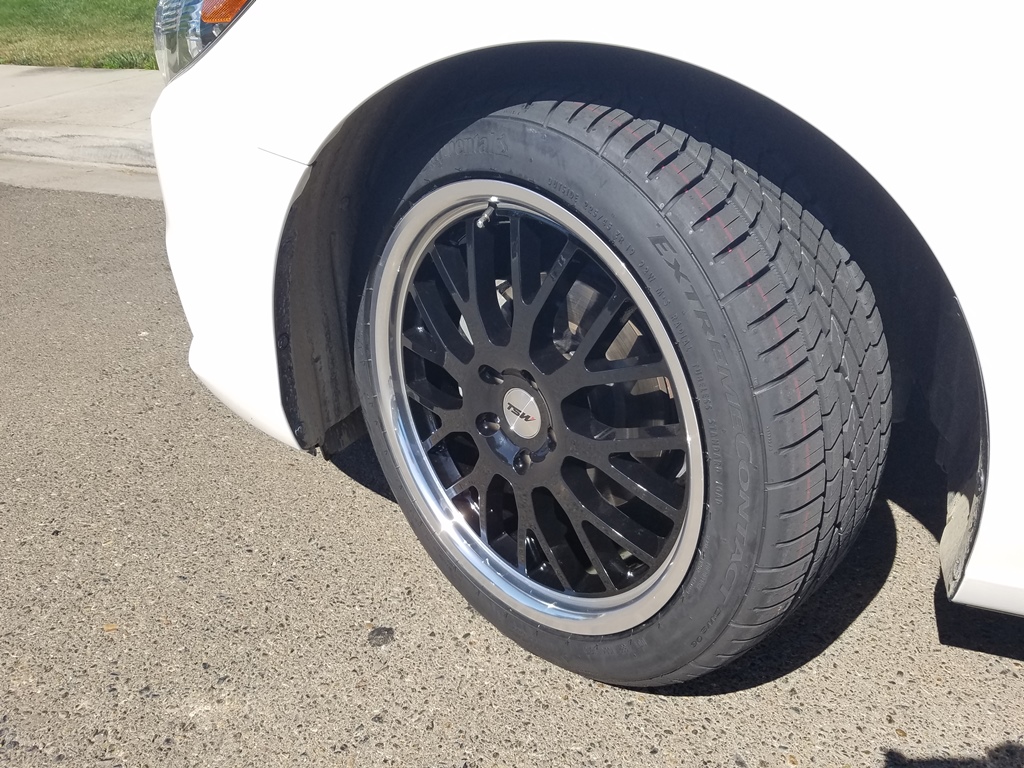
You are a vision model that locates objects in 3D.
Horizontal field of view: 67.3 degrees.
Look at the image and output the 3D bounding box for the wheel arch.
[{"bbox_3d":[0.085,-0.117,0.822,0.770,0.490,0.240,10,32,18],"label":"wheel arch"}]

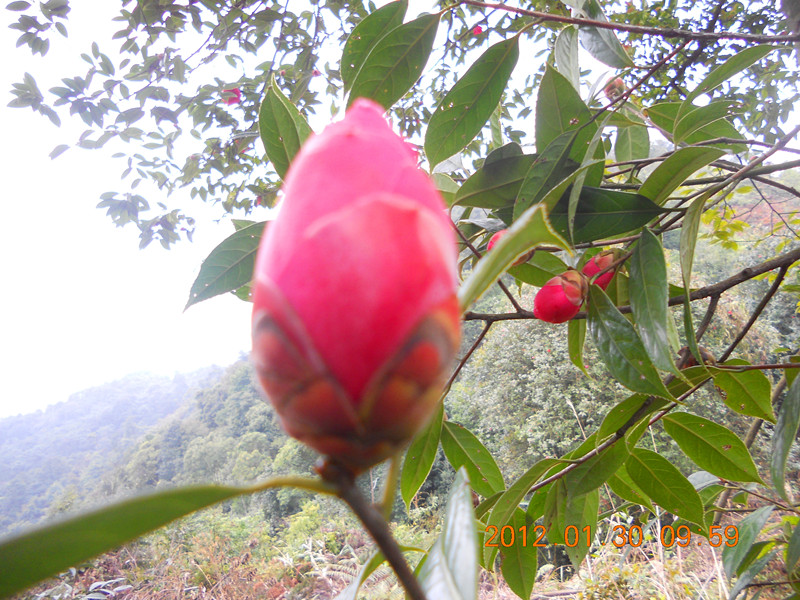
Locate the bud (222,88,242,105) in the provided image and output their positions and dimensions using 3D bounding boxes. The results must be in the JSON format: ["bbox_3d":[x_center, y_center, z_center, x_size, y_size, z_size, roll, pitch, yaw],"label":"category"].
[{"bbox_3d":[-0.483,-0.587,1.800,0.056,0.047,0.047,-21,0,-25],"label":"bud"}]

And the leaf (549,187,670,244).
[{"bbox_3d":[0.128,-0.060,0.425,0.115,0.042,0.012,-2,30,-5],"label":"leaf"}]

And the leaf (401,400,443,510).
[{"bbox_3d":[0.020,0.123,0.485,0.030,0.095,0.012,16,6,1],"label":"leaf"}]

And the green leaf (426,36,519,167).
[{"bbox_3d":[0.053,-0.142,0.450,0.043,0.110,0.016,34,11,-9],"label":"green leaf"}]

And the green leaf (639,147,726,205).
[{"bbox_3d":[0.205,-0.086,0.440,0.081,0.033,0.016,-34,31,-14],"label":"green leaf"}]

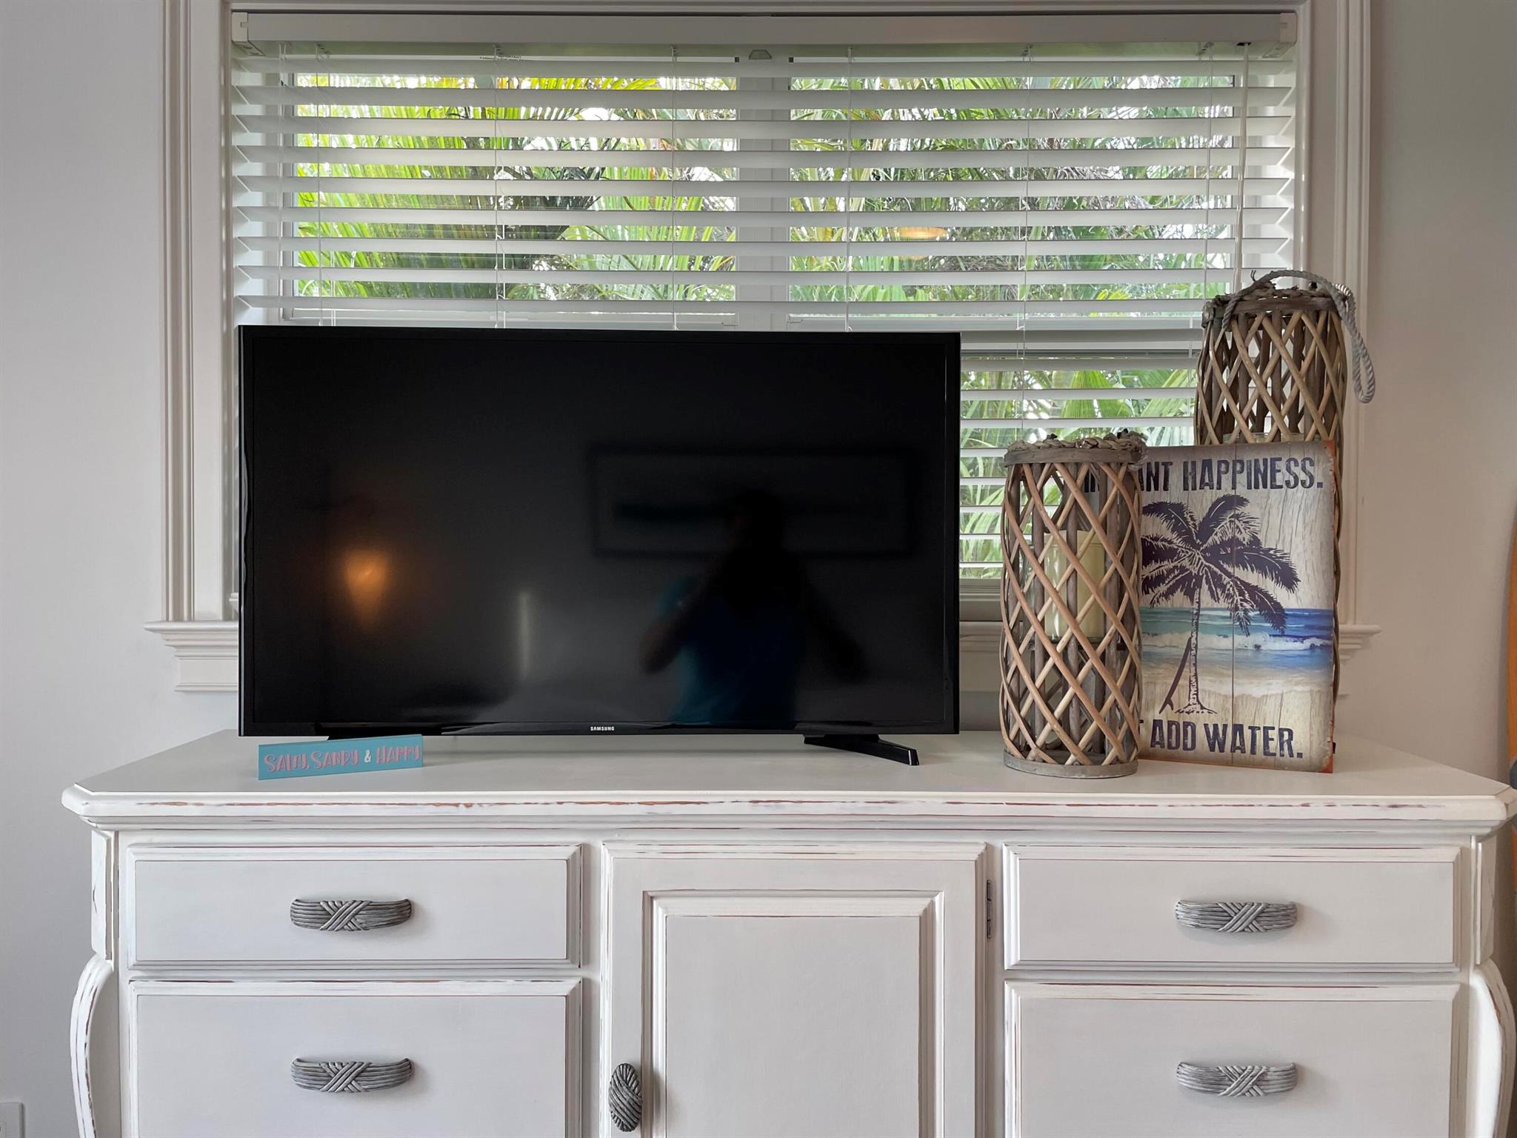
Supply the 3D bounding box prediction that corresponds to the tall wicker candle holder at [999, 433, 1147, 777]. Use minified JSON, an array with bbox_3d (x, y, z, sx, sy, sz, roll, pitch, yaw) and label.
[{"bbox_3d":[0.386,0.044,1.395,0.178,0.395,0.175,0,1,0],"label":"tall wicker candle holder"}]

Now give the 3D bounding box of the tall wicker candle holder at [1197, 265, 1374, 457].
[{"bbox_3d":[0.676,-0.060,1.489,0.210,0.600,0.200,0,1,0],"label":"tall wicker candle holder"}]

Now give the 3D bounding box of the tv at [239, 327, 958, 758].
[{"bbox_3d":[-0.201,-0.036,1.490,0.930,0.546,0.185,0,1,-2],"label":"tv"}]

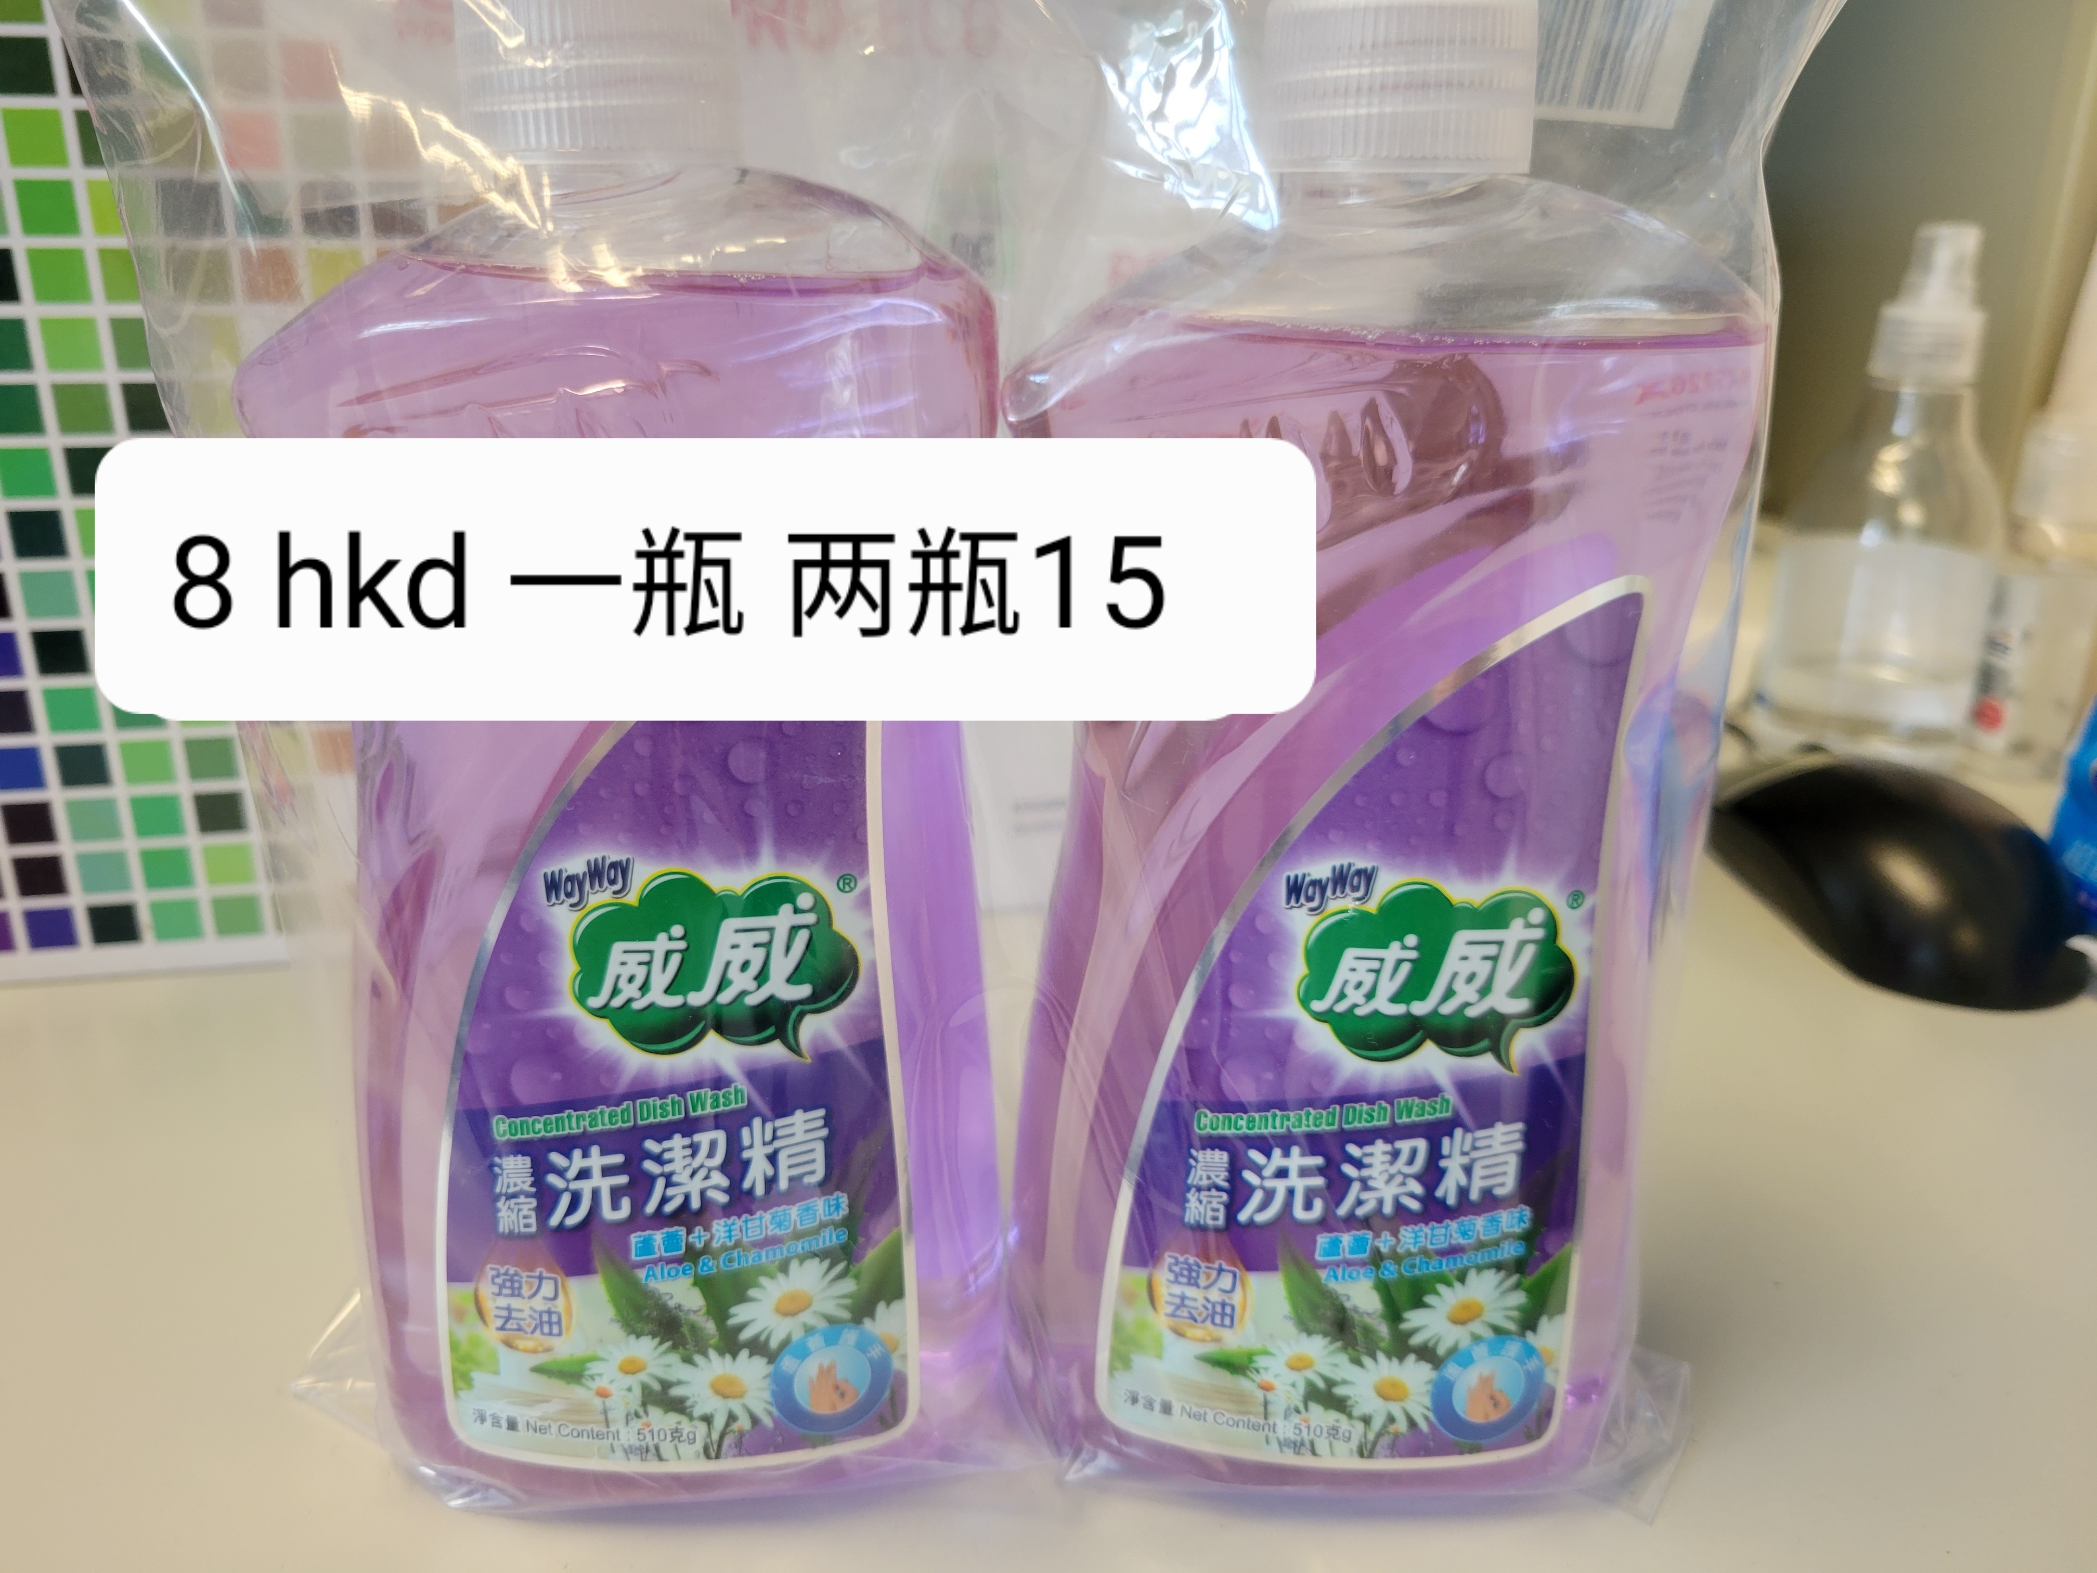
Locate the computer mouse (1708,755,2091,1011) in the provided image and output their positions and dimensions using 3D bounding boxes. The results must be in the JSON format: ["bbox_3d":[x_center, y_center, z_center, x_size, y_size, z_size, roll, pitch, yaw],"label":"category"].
[{"bbox_3d":[0.214,0.013,0.399,0.063,0.039,0.115,-1,19,-3],"label":"computer mouse"}]

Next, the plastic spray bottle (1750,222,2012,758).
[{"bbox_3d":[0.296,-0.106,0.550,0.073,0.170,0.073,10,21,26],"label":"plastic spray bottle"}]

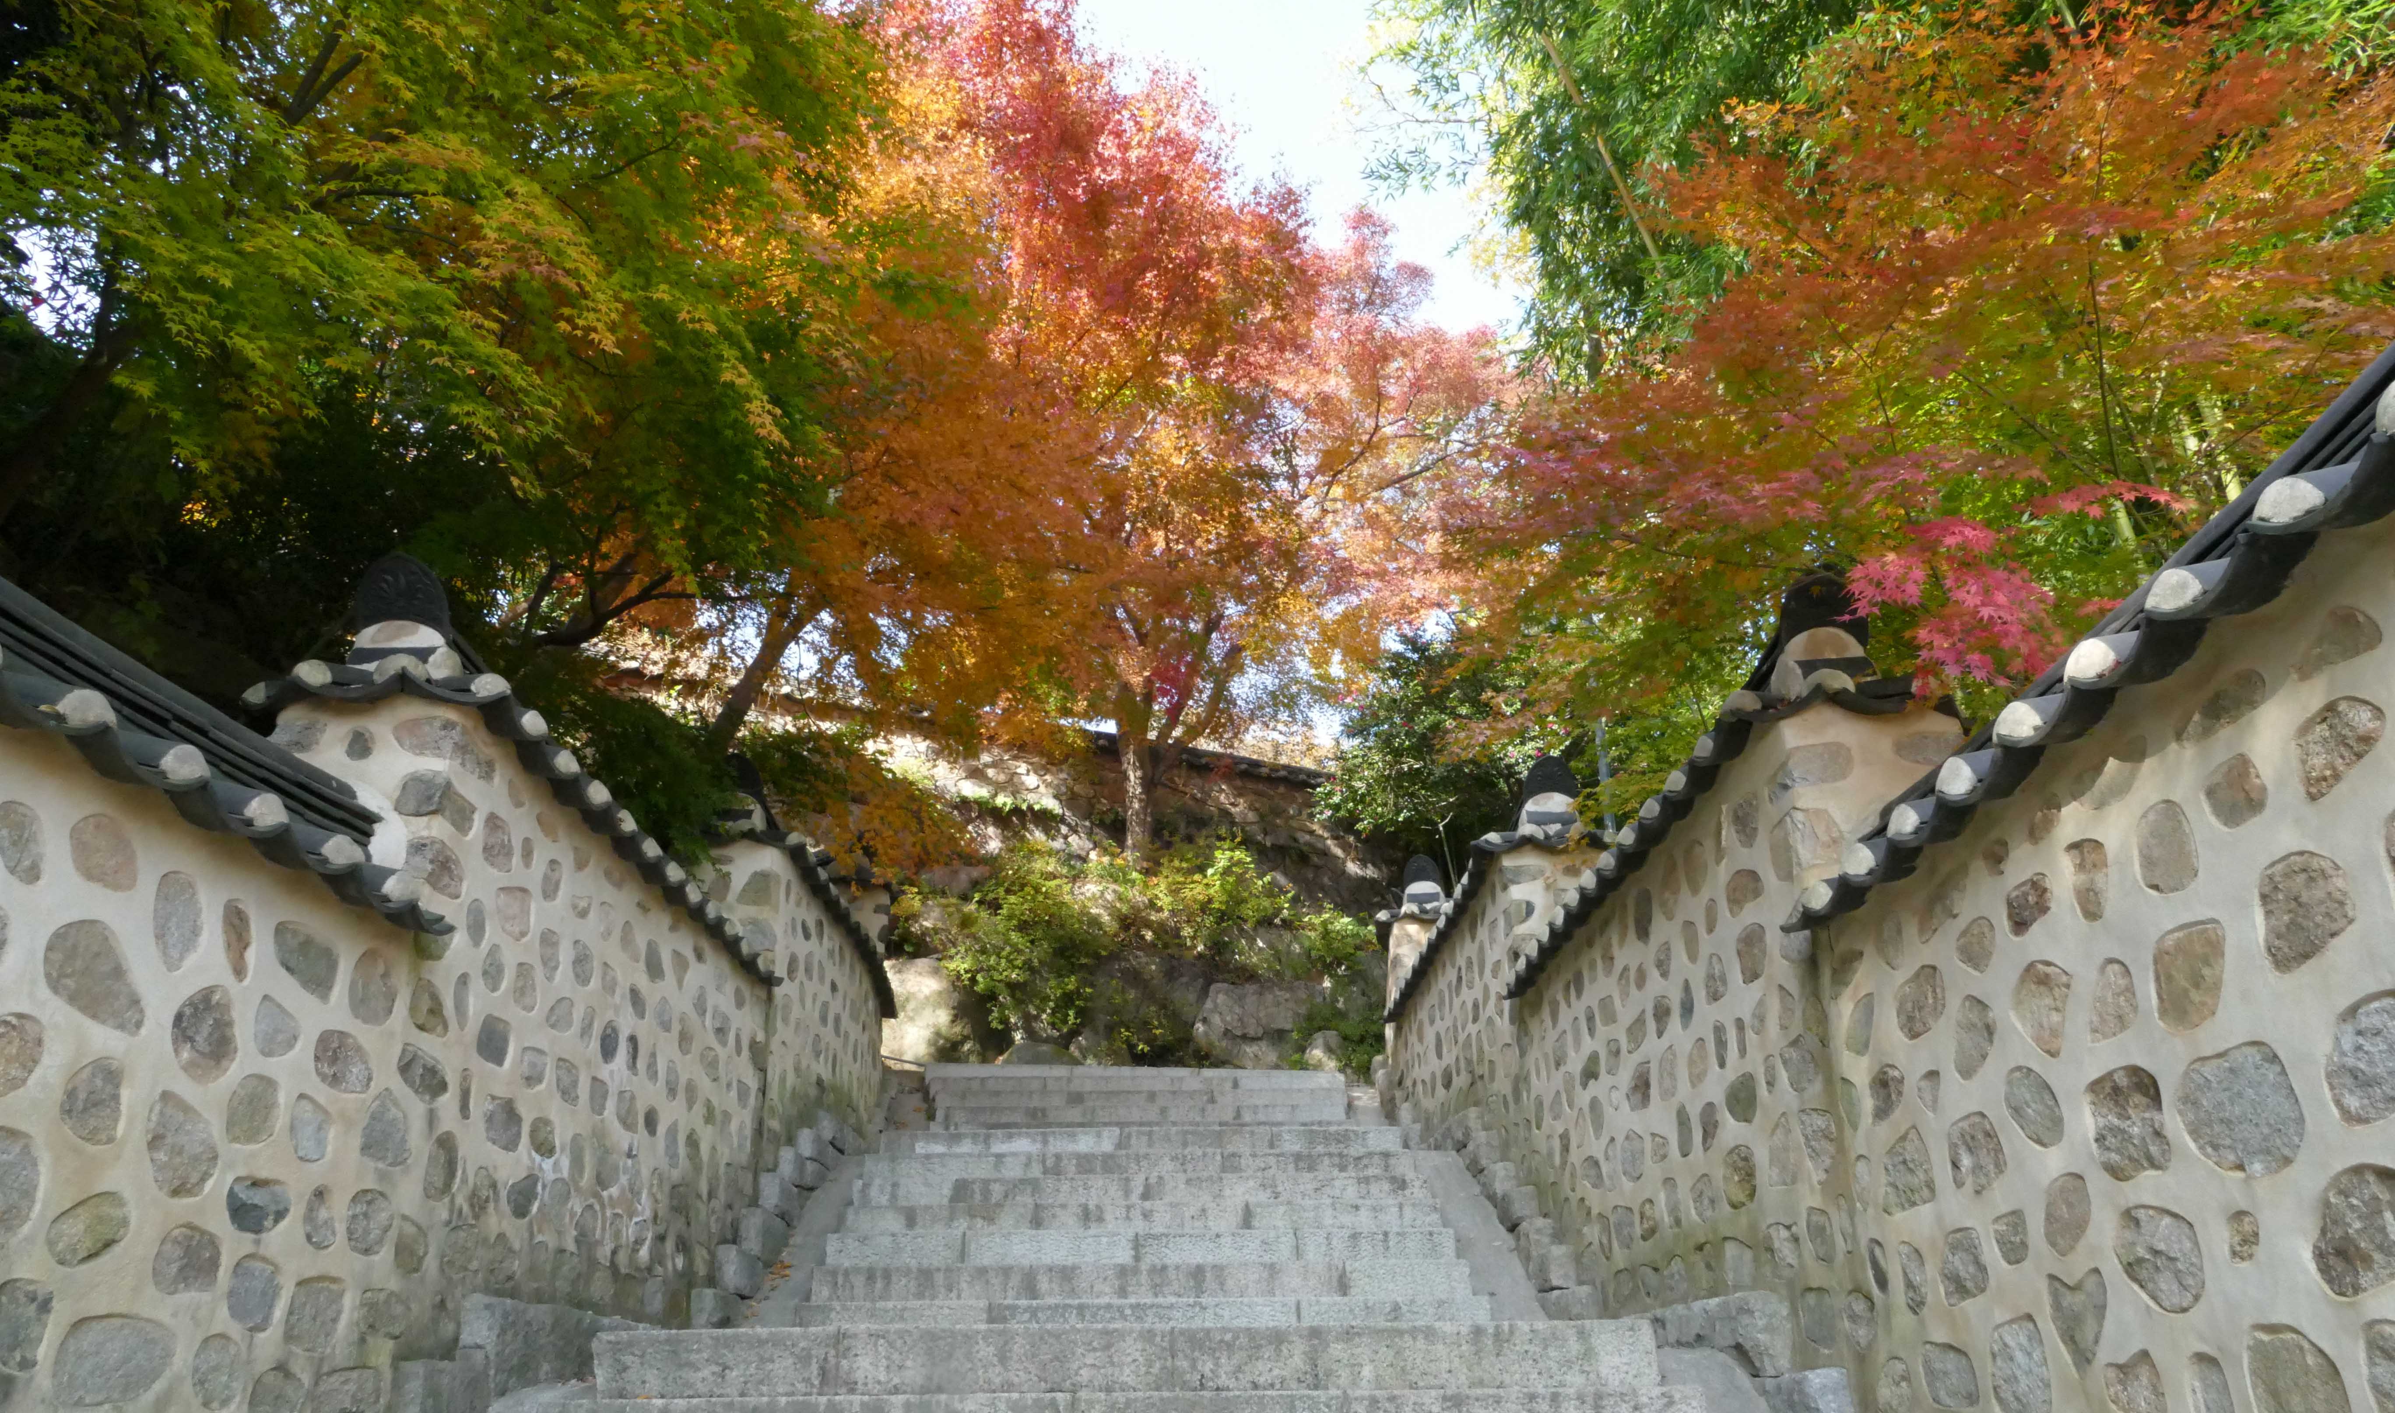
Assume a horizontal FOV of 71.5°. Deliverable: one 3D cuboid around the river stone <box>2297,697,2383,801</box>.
[{"bbox_3d":[1.607,0.056,2.293,0.089,0.152,0.172,0,-23,-1],"label":"river stone"}]

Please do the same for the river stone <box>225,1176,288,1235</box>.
[{"bbox_3d":[-1.989,1.047,3.495,0.075,0.108,0.227,-1,-23,3],"label":"river stone"}]

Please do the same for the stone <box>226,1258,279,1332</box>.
[{"bbox_3d":[-1.892,1.161,3.284,0.090,0.138,0.200,-1,-21,0],"label":"stone"}]

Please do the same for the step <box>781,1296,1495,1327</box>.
[{"bbox_3d":[-0.203,2.365,6.389,2.680,0.145,0.330,-1,-21,0],"label":"step"}]

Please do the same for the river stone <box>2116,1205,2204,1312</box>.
[{"bbox_3d":[1.616,0.914,2.749,0.097,0.168,0.243,0,-23,0],"label":"river stone"}]

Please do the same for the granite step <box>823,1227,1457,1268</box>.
[{"bbox_3d":[-0.248,2.479,7.548,2.816,0.155,0.370,0,-22,0],"label":"granite step"}]

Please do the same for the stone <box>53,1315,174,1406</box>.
[{"bbox_3d":[-2.013,1.207,3.067,0.104,0.148,0.316,-1,-23,3],"label":"stone"}]

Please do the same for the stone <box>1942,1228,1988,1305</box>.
[{"bbox_3d":[1.562,1.108,3.296,0.106,0.148,0.180,-1,-22,0],"label":"stone"}]

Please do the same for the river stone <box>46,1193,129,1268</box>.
[{"bbox_3d":[-1.896,0.876,2.791,0.100,0.120,0.197,-1,-22,0],"label":"river stone"}]

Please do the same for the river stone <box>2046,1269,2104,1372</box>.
[{"bbox_3d":[1.563,1.058,2.875,0.112,0.173,0.171,-1,-22,0],"label":"river stone"}]

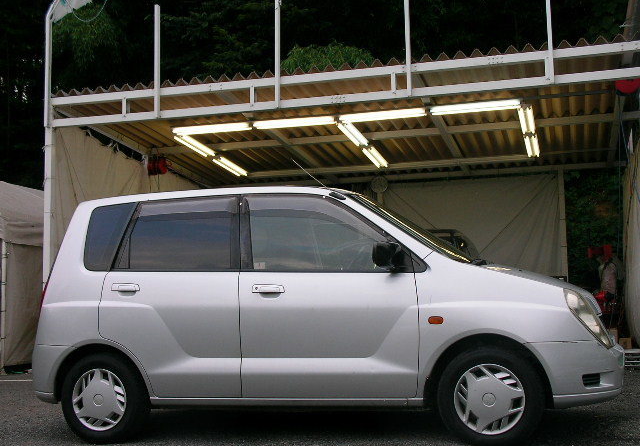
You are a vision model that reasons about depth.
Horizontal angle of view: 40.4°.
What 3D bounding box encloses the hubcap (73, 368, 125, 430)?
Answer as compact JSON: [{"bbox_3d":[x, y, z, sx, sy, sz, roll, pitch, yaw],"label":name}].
[{"bbox_3d":[-1.395,1.120,5.535,0.389,0.389,0.060,-3,-7,15],"label":"hubcap"}]

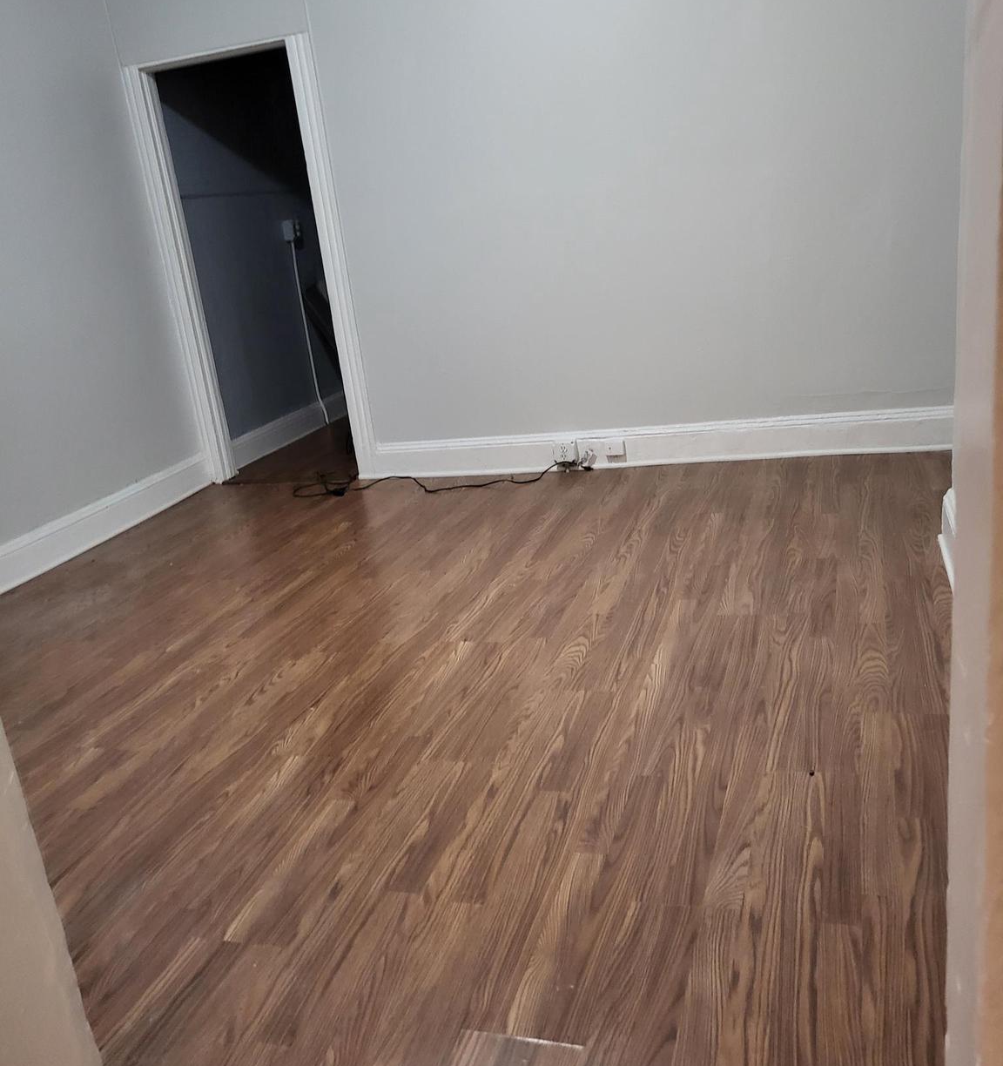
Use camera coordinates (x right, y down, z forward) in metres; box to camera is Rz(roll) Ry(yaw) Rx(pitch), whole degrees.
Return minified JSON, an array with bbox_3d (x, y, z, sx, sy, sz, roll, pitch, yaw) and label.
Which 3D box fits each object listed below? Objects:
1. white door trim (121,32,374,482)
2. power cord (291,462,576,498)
[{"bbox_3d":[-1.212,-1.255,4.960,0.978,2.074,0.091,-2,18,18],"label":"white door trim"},{"bbox_3d":[-0.344,-0.277,4.891,1.398,0.050,0.450,-2,18,18],"label":"power cord"}]

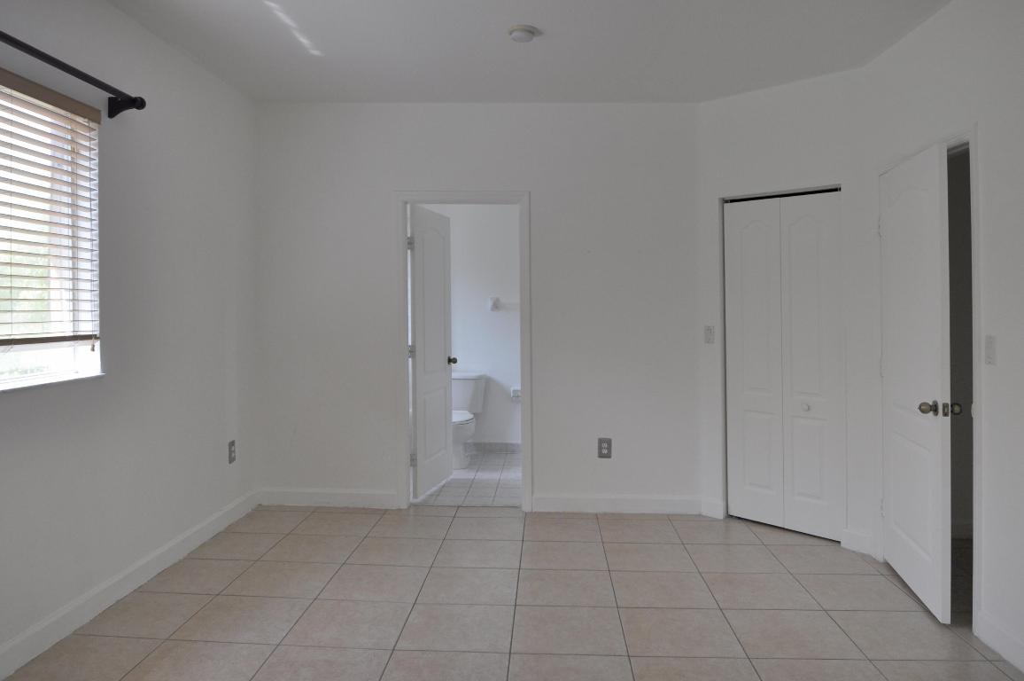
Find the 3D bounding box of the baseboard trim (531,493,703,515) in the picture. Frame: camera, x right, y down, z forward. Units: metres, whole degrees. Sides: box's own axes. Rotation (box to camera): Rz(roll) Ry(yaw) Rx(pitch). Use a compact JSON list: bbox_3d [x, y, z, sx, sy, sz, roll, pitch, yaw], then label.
[{"bbox_3d":[0.701,1.091,4.565,1.125,0.130,0.020,0,1,3],"label":"baseboard trim"}]

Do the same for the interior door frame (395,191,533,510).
[{"bbox_3d":[-0.323,0.076,4.665,0.925,2.155,0.140,0,1,3],"label":"interior door frame"}]

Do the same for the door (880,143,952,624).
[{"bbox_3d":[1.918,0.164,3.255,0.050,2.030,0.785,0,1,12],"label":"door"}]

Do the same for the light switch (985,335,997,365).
[{"bbox_3d":[1.920,0.040,2.742,0.012,0.119,0.075,0,1,3],"label":"light switch"}]

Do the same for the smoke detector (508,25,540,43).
[{"bbox_3d":[0.051,-1.540,3.439,0.138,0.045,0.138,0,1,3],"label":"smoke detector"}]

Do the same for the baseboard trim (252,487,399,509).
[{"bbox_3d":[-1.278,1.081,4.684,0.975,0.130,0.020,0,1,3],"label":"baseboard trim"}]

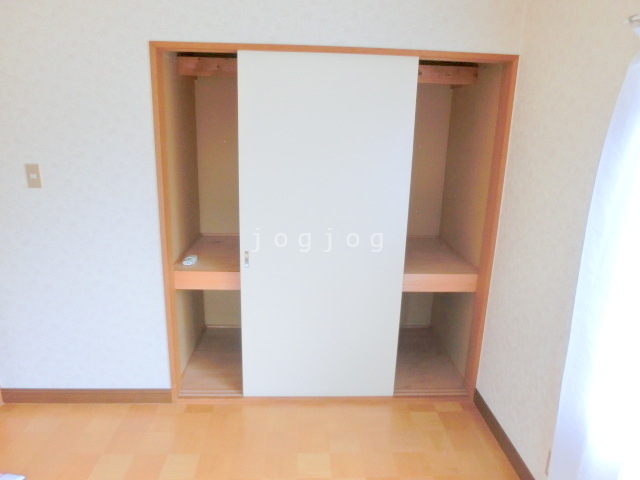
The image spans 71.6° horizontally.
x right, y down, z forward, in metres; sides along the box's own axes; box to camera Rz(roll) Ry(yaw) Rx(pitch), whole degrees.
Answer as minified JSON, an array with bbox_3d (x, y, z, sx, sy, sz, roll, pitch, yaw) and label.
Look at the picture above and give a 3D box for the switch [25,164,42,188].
[{"bbox_3d":[-1.413,-0.313,2.185,0.069,0.120,0.013,1,14,-3],"label":"switch"}]

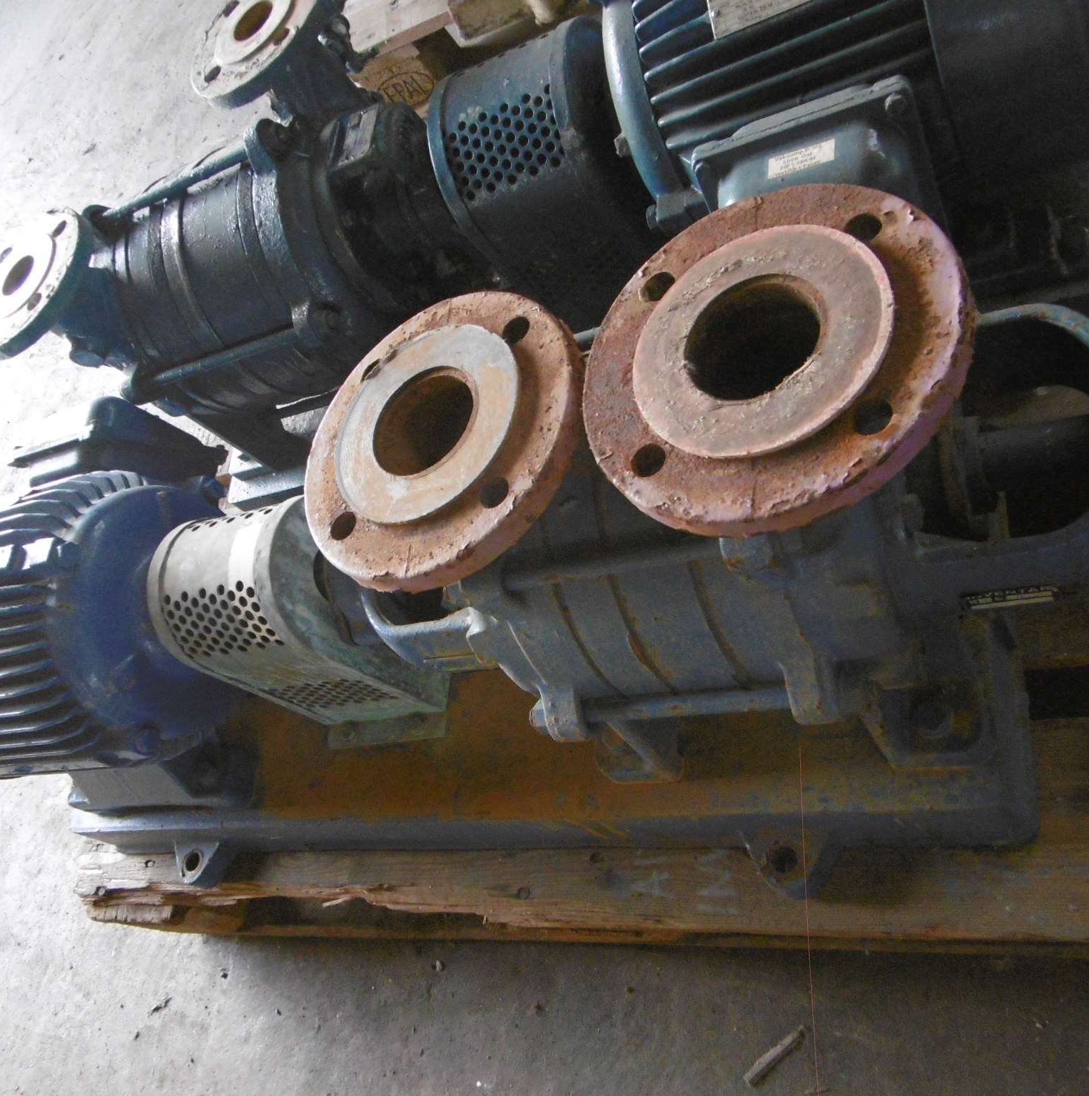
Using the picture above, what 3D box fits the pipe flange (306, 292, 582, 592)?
[{"bbox_3d":[-0.060,-0.065,0.574,0.184,0.024,0.184,-9,61,30],"label":"pipe flange"}]

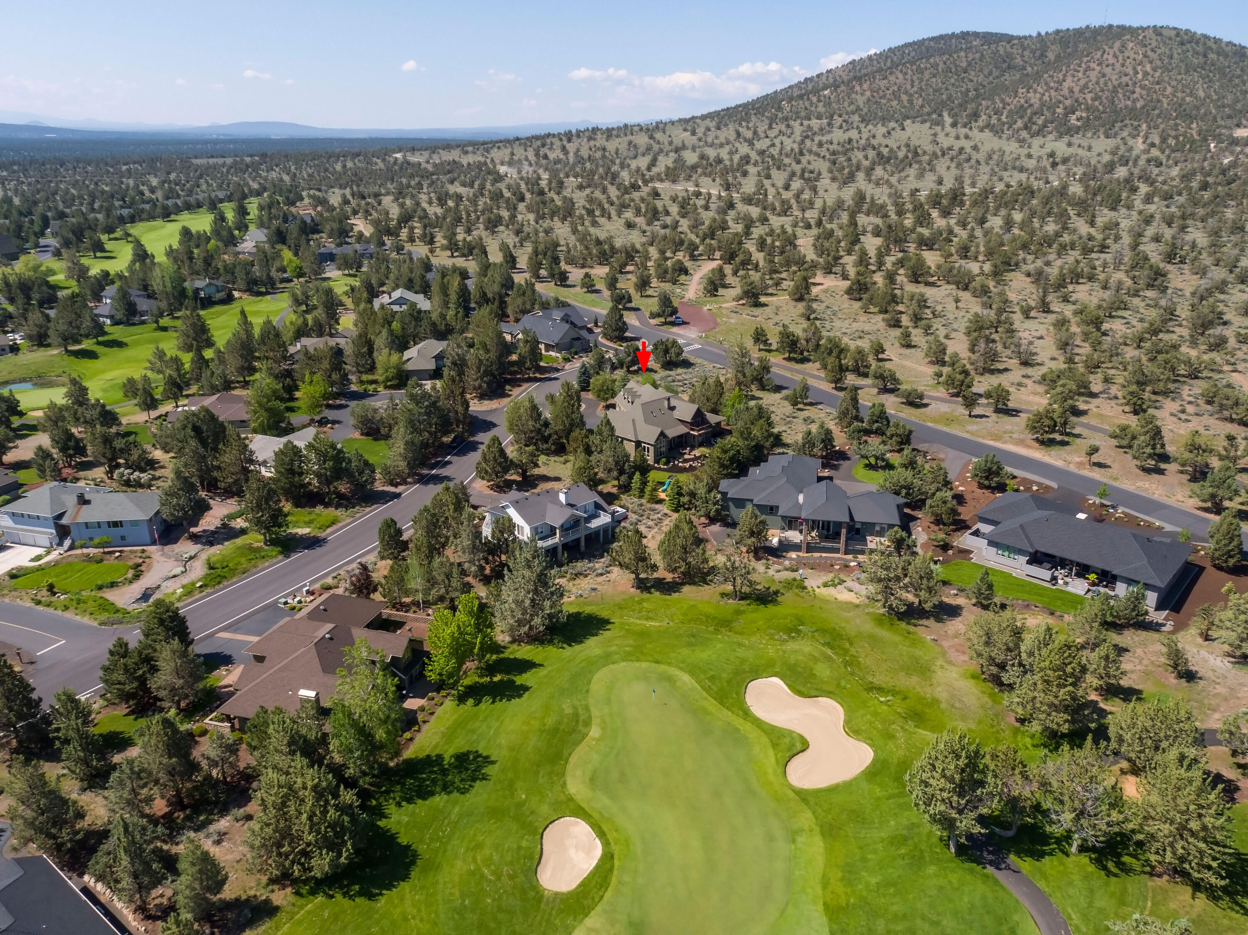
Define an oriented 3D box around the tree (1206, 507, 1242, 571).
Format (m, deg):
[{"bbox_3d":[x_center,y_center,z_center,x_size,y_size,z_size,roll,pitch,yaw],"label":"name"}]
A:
[{"bbox_3d":[84.999,9.959,122.371,4.848,9.426,4.848,0,22,0],"label":"tree"}]

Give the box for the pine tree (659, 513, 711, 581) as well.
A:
[{"bbox_3d":[8.434,11.003,121.181,7.022,10.361,7.022,0,22,0],"label":"pine tree"}]

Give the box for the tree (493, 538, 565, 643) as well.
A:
[{"bbox_3d":[-12.100,16.010,110.890,8.840,13.040,8.840,0,21,0],"label":"tree"}]

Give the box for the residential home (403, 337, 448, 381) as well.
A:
[{"bbox_3d":[-51.150,-28.020,227.430,13.500,6.500,17.000,0,21,0],"label":"residential home"}]

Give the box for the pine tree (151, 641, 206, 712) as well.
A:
[{"bbox_3d":[-49.920,23.350,96.960,5.830,8.530,5.830,0,21,0],"label":"pine tree"}]

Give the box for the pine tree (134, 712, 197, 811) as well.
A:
[{"bbox_3d":[-43.880,28.230,82.890,5.890,10.640,5.890,0,21,0],"label":"pine tree"}]

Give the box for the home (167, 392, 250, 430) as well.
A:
[{"bbox_3d":[-87.700,-11.790,186.600,18.500,6.000,14.000,0,21,0],"label":"home"}]

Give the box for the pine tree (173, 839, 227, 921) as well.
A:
[{"bbox_3d":[-35.090,34.100,71.690,4.390,7.840,4.390,0,21,0],"label":"pine tree"}]

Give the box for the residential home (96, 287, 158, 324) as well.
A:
[{"bbox_3d":[-171.860,-56.110,297.860,18.000,7.500,18.000,0,21,0],"label":"residential home"}]

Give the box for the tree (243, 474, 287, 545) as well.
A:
[{"bbox_3d":[-55.318,6.408,133.455,6.566,11.873,6.566,0,22,0],"label":"tree"}]

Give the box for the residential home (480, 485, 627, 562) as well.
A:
[{"bbox_3d":[-11.753,7.318,133.699,18.700,8.000,14.500,-18,28,-38],"label":"residential home"}]

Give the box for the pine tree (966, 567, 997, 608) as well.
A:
[{"bbox_3d":[48.370,16.120,116.950,3.960,5.490,3.960,0,21,0],"label":"pine tree"}]

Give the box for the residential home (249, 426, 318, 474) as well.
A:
[{"bbox_3d":[-61.987,-2.962,166.471,18.000,5.000,17.500,11,24,25],"label":"residential home"}]

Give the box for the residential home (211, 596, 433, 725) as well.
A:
[{"bbox_3d":[-34.740,22.530,102.690,20.580,5.880,24.500,6,22,16],"label":"residential home"}]

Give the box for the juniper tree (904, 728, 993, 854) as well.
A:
[{"bbox_3d":[29.380,29.860,78.490,7.790,12.750,7.790,0,21,0],"label":"juniper tree"}]

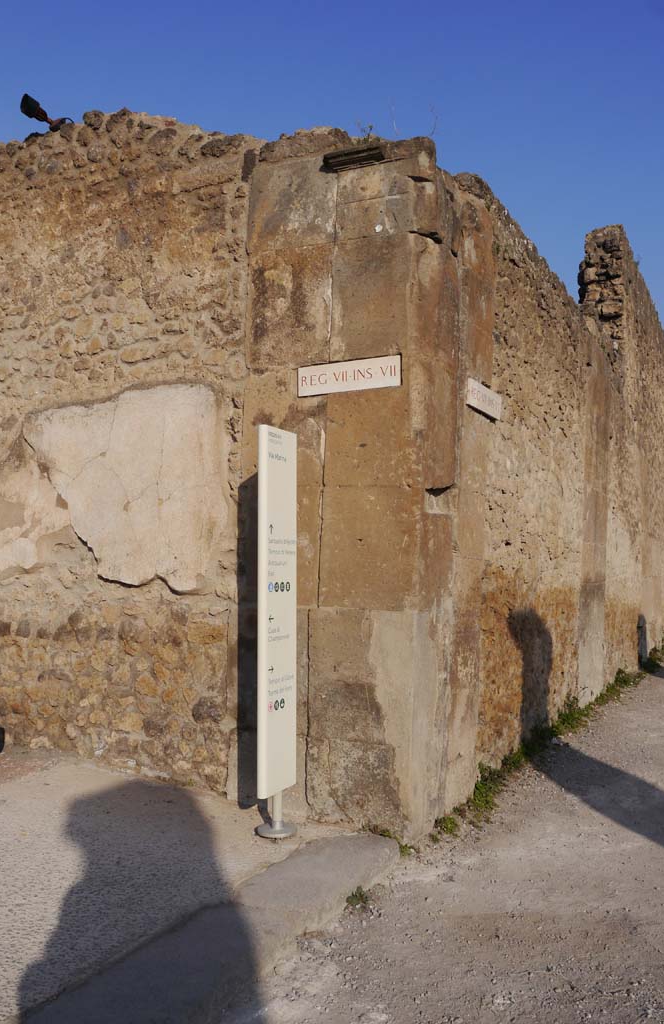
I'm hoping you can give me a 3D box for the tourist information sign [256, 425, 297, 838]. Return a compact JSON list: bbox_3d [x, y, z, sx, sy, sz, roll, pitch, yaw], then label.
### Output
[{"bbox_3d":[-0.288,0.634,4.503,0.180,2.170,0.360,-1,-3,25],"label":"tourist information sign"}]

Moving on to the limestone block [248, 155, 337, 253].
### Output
[{"bbox_3d":[-0.165,-1.872,5.212,0.594,0.560,0.380,-1,-3,25],"label":"limestone block"}]

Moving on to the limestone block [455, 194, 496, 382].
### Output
[{"bbox_3d":[0.700,-1.285,4.979,0.350,0.976,0.826,0,-1,25],"label":"limestone block"}]

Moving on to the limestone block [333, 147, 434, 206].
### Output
[{"bbox_3d":[0.385,-1.909,4.968,0.610,0.205,0.400,-1,-3,25],"label":"limestone block"}]

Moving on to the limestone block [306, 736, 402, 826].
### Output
[{"bbox_3d":[0.177,1.350,4.330,0.497,0.389,0.380,0,-1,25],"label":"limestone block"}]

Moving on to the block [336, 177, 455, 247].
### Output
[{"bbox_3d":[0.327,-1.517,4.427,0.417,0.290,0.550,0,-1,25],"label":"block"}]

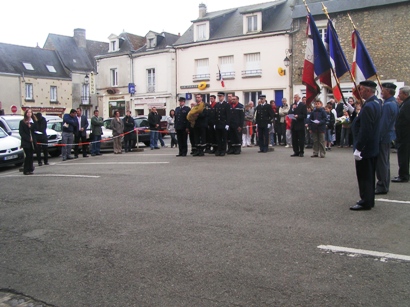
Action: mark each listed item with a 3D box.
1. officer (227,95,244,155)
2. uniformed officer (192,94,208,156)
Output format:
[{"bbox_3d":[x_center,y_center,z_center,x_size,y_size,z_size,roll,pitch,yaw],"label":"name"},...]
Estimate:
[{"bbox_3d":[0.946,-0.832,13.443,0.540,1.760,0.360,3,5,32],"label":"officer"},{"bbox_3d":[-0.120,-0.803,12.850,0.530,1.770,0.420,1,5,16],"label":"uniformed officer"}]

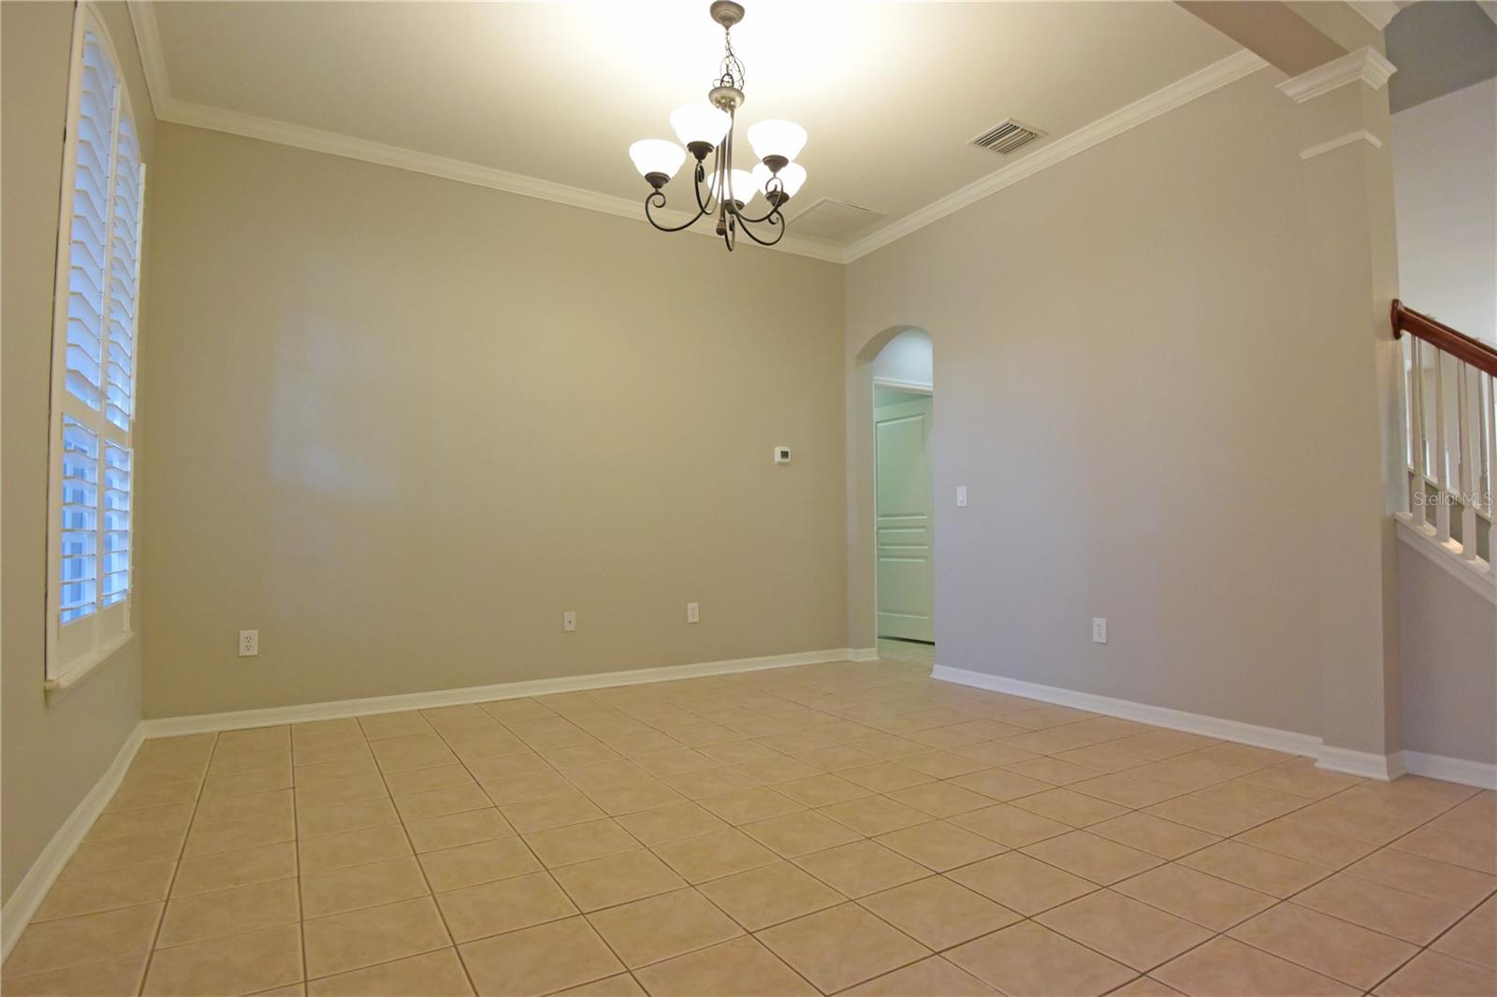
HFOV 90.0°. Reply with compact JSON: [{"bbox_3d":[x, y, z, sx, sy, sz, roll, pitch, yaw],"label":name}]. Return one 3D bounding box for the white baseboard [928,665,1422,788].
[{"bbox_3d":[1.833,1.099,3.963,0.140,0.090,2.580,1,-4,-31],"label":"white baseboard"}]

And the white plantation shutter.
[{"bbox_3d":[-2.359,-0.541,2.764,0.075,2.260,1.340,1,-4,-31],"label":"white plantation shutter"}]

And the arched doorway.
[{"bbox_3d":[1.090,0.024,5.503,0.160,2.420,0.750,1,-4,-31],"label":"arched doorway"}]

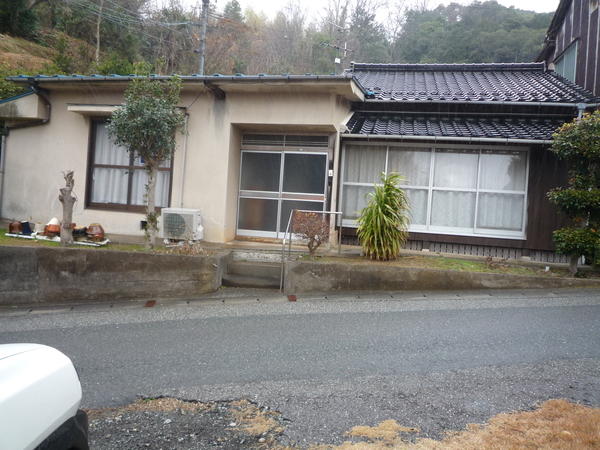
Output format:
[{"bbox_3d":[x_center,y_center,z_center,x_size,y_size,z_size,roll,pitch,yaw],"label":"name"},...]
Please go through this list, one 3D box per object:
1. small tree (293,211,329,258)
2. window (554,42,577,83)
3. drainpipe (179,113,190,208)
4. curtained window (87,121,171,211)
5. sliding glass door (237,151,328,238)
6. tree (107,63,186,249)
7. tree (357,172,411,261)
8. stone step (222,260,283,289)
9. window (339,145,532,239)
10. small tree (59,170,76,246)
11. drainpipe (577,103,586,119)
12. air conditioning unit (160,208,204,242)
[{"bbox_3d":[0.184,0.152,6.950,0.579,0.770,0.580,4,0,10],"label":"small tree"},{"bbox_3d":[8.290,-4.736,13.608,0.100,1.400,1.680,4,0,10],"label":"window"},{"bbox_3d":[-2.313,-1.274,8.633,0.065,1.896,0.065,4,0,10],"label":"drainpipe"},{"bbox_3d":[-3.503,-1.209,8.921,1.895,1.888,0.120,4,0,10],"label":"curtained window"},{"bbox_3d":[-0.375,-0.621,9.073,1.860,1.797,0.100,4,0,10],"label":"sliding glass door"},{"bbox_3d":[-2.507,-1.106,7.100,1.261,2.982,1.200,4,0,10],"label":"tree"},{"bbox_3d":[1.346,-0.159,6.900,0.834,1.449,0.850,4,0,10],"label":"tree"},{"bbox_3d":[-0.670,0.752,6.583,0.933,0.300,0.650,4,0,10],"label":"stone step"},{"bbox_3d":[2.603,-0.716,8.605,3.593,1.740,0.120,4,0,10],"label":"window"},{"bbox_3d":[-3.534,-0.251,6.600,0.220,1.158,0.240,4,0,10],"label":"small tree"},{"bbox_3d":[5.587,-2.253,8.600,0.170,0.380,0.150,4,0,10],"label":"drainpipe"},{"bbox_3d":[-2.299,0.004,8.415,0.709,0.567,0.290,4,0,10],"label":"air conditioning unit"}]

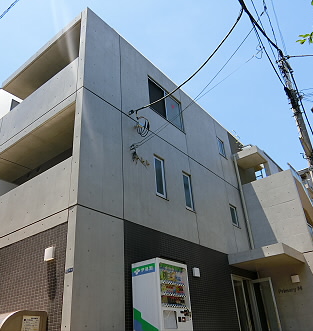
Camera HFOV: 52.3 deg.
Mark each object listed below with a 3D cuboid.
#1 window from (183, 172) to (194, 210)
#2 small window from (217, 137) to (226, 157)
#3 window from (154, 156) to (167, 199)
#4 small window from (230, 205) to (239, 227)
[{"bbox_3d":[0.922,0.794,9.382,0.100,1.148,0.464,-24,-34,31],"label":"window"},{"bbox_3d":[2.622,-0.678,12.928,0.100,0.742,0.539,-24,-34,31],"label":"small window"},{"bbox_3d":[0.086,0.331,8.434,0.100,1.143,0.441,-24,-34,31],"label":"window"},{"bbox_3d":[2.799,1.858,11.497,0.100,0.742,0.534,-24,-34,31],"label":"small window"}]

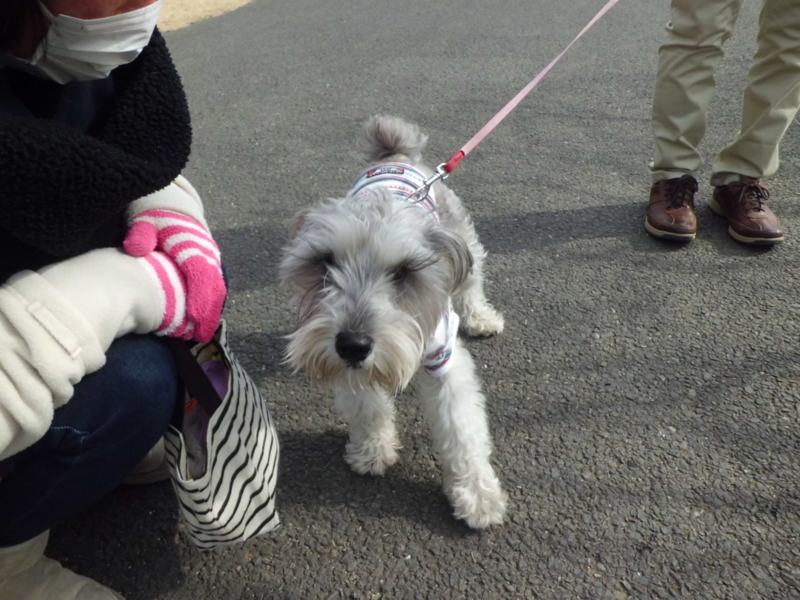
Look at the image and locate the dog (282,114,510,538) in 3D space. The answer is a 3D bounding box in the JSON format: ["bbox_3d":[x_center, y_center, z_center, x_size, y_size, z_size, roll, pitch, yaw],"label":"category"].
[{"bbox_3d":[0.025,-0.012,0.875,0.250,0.420,0.550,4,33,6],"label":"dog"}]

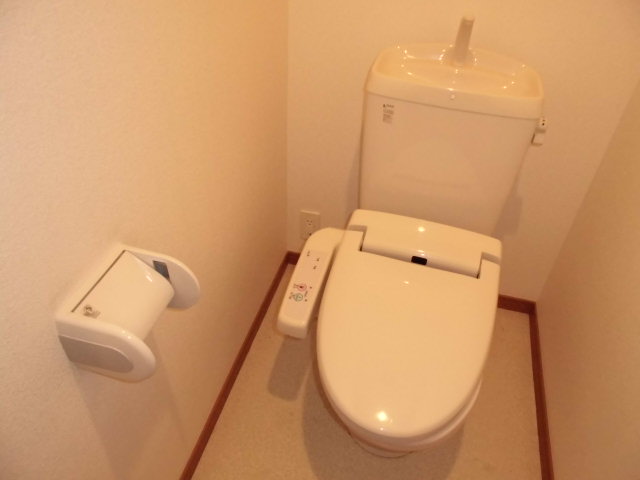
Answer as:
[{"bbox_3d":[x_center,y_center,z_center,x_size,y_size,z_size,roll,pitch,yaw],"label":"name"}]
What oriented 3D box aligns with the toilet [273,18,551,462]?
[{"bbox_3d":[0.188,0.060,1.102,0.465,0.925,0.793,11,41,10],"label":"toilet"}]

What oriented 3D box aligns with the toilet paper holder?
[{"bbox_3d":[-0.254,0.098,0.667,0.118,0.096,0.152,11,41,10],"label":"toilet paper holder"}]

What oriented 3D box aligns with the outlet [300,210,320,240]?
[{"bbox_3d":[-0.035,-0.042,1.638,0.067,0.120,0.010,11,41,10],"label":"outlet"}]

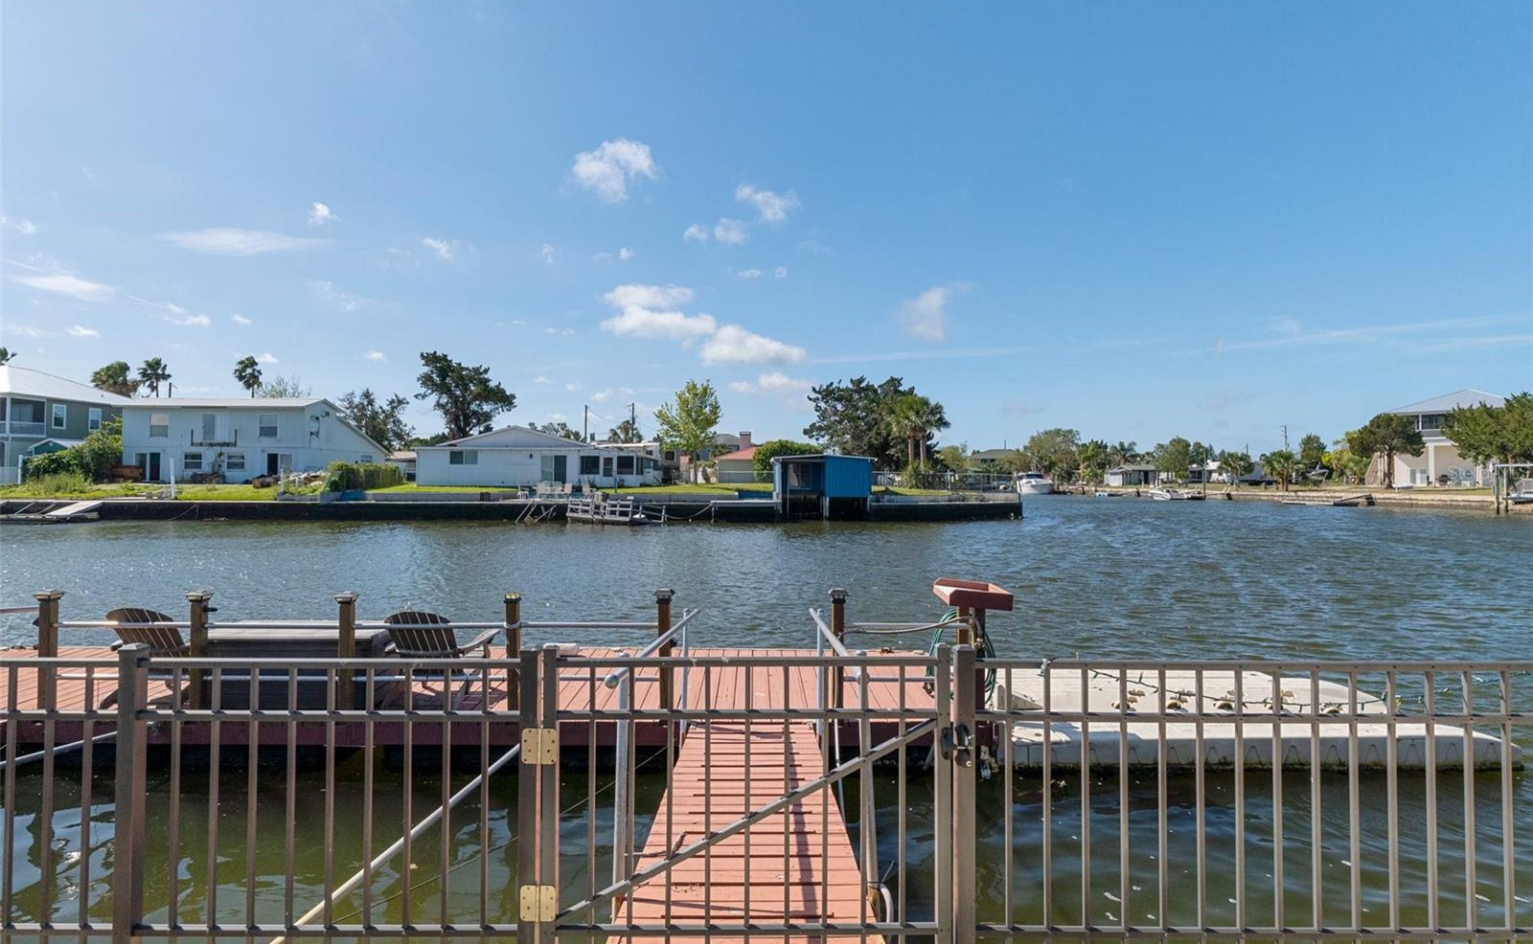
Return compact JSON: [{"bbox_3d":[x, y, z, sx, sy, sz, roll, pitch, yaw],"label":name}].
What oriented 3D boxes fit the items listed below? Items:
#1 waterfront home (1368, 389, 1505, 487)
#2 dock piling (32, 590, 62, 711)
[{"bbox_3d":[71.500,-3.600,83.000,14.500,10.000,13.000,0,0,32],"label":"waterfront home"},{"bbox_3d":[-5.460,1.370,6.150,0.130,0.950,0.130,0,0,0],"label":"dock piling"}]

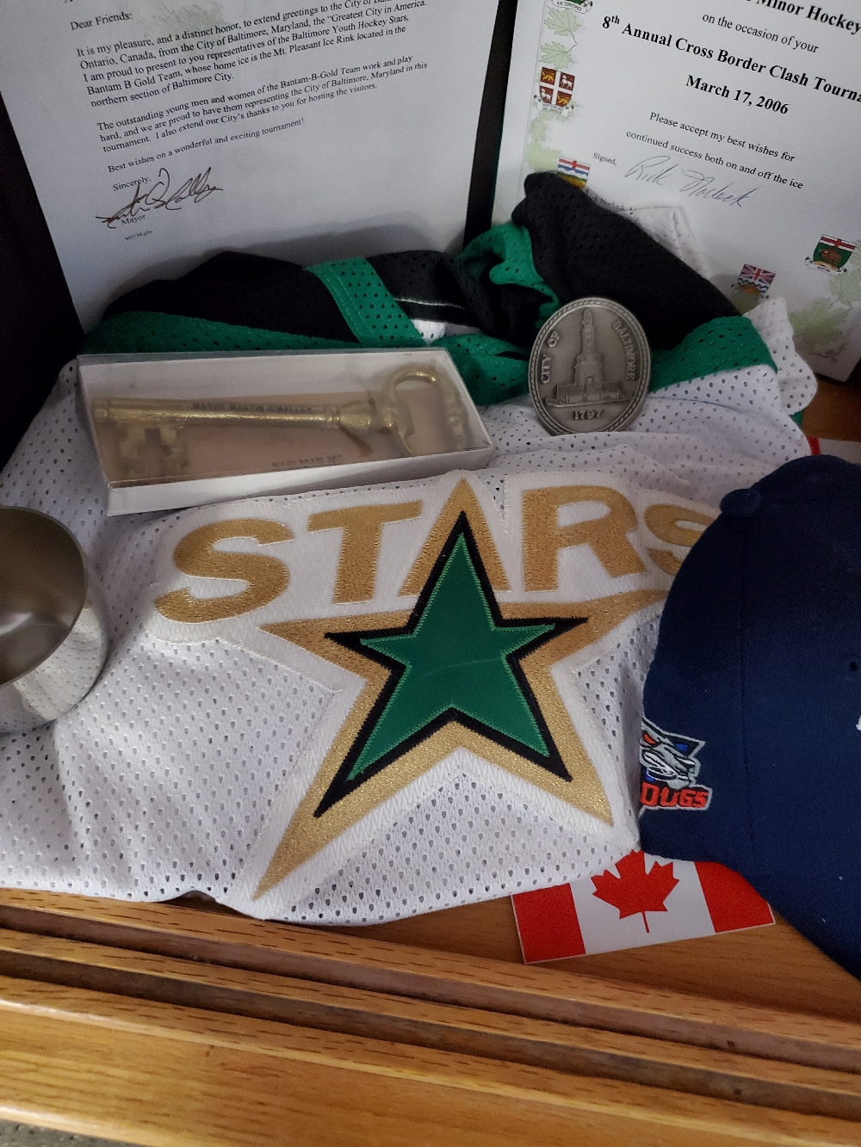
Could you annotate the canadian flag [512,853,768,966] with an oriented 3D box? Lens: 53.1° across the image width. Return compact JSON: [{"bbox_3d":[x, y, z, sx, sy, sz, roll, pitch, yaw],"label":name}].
[{"bbox_3d":[0.083,0.125,0.347,0.102,0.002,0.045,-6,58,-8],"label":"canadian flag"}]

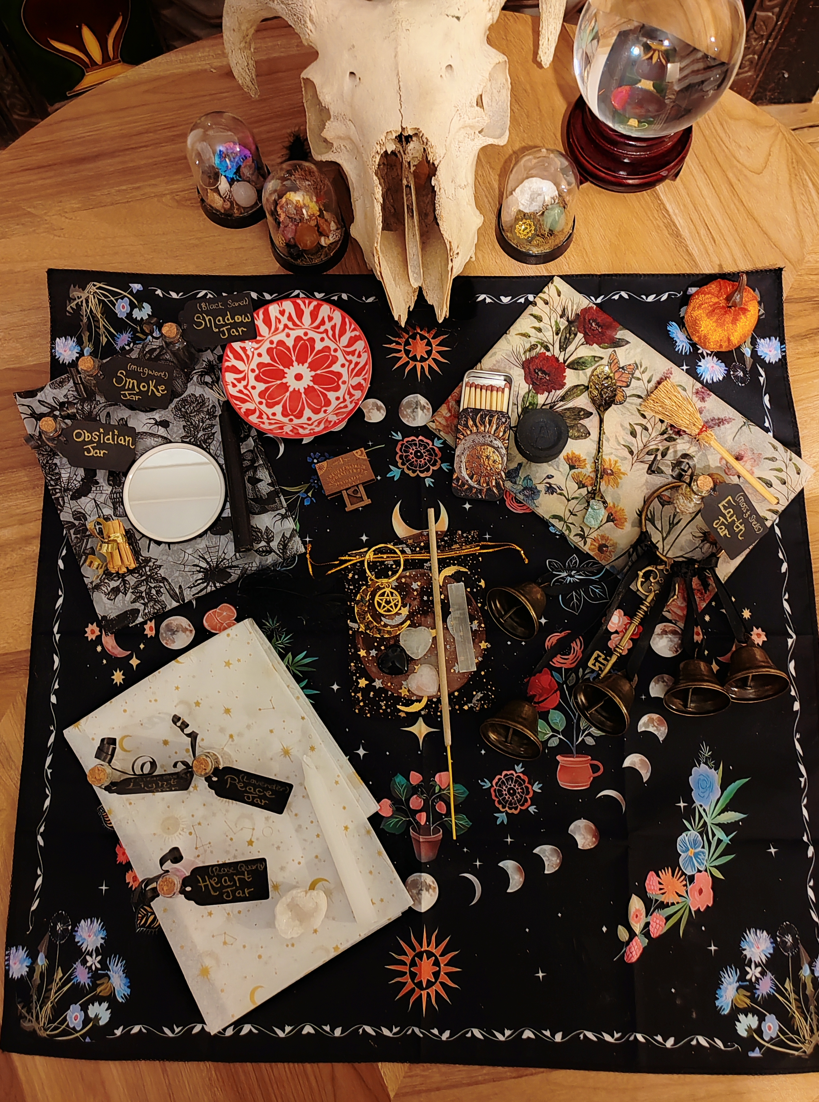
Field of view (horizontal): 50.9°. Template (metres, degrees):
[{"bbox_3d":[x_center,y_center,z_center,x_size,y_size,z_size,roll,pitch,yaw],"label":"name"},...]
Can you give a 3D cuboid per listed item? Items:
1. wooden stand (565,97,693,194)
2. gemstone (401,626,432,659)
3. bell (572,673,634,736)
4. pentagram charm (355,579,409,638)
[{"bbox_3d":[0.153,-0.297,0.590,0.090,0.043,0.090,0,81,2],"label":"wooden stand"},{"bbox_3d":[0.004,0.059,0.555,0.021,0.010,0.021,-5,81,1],"label":"gemstone"},{"bbox_3d":[0.126,0.090,0.530,0.028,0.039,0.039,-37,80,-32],"label":"bell"},{"bbox_3d":[-0.017,0.037,0.552,0.035,0.005,0.038,0,81,2],"label":"pentagram charm"}]

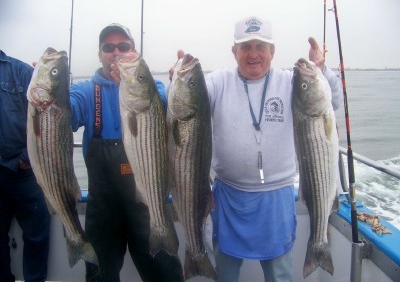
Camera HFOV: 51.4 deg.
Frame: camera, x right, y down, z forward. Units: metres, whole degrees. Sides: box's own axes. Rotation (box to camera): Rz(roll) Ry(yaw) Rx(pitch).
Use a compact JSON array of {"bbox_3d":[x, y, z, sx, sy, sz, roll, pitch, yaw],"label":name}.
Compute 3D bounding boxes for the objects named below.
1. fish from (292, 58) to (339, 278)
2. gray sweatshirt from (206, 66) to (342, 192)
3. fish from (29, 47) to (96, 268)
[{"bbox_3d":[0.434,0.101,1.550,0.169,0.799,0.120,1,8,16],"label":"fish"},{"bbox_3d":[0.265,-0.057,1.820,0.610,0.570,0.430,-1,9,5],"label":"gray sweatshirt"},{"bbox_3d":[-0.529,0.066,1.550,0.195,0.806,0.120,-11,8,-16],"label":"fish"}]

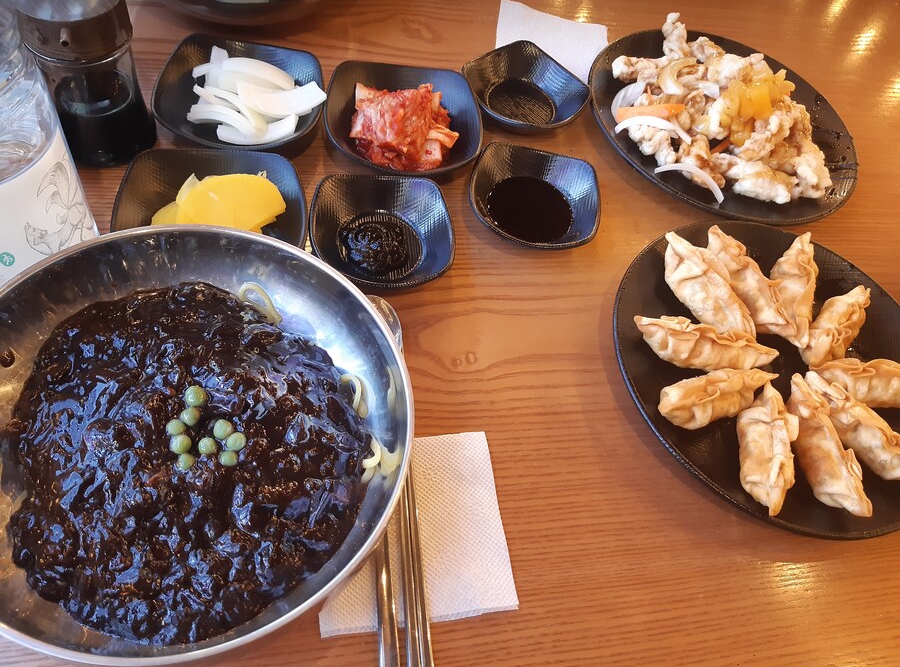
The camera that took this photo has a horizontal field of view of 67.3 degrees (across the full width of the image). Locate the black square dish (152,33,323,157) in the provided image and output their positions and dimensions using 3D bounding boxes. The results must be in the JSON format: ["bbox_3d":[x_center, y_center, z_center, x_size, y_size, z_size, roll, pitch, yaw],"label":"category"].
[{"bbox_3d":[-0.151,-0.167,0.493,0.115,0.034,0.115,8,57,-6],"label":"black square dish"}]

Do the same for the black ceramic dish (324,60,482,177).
[{"bbox_3d":[-0.036,-0.155,0.509,0.115,0.034,0.115,2,58,-11],"label":"black ceramic dish"}]

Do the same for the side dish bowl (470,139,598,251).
[{"bbox_3d":[0.061,-0.095,0.495,0.094,0.027,0.094,12,57,-4],"label":"side dish bowl"}]

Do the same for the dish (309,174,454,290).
[{"bbox_3d":[-0.045,-0.065,0.455,0.094,0.027,0.094,-2,59,-12],"label":"dish"}]

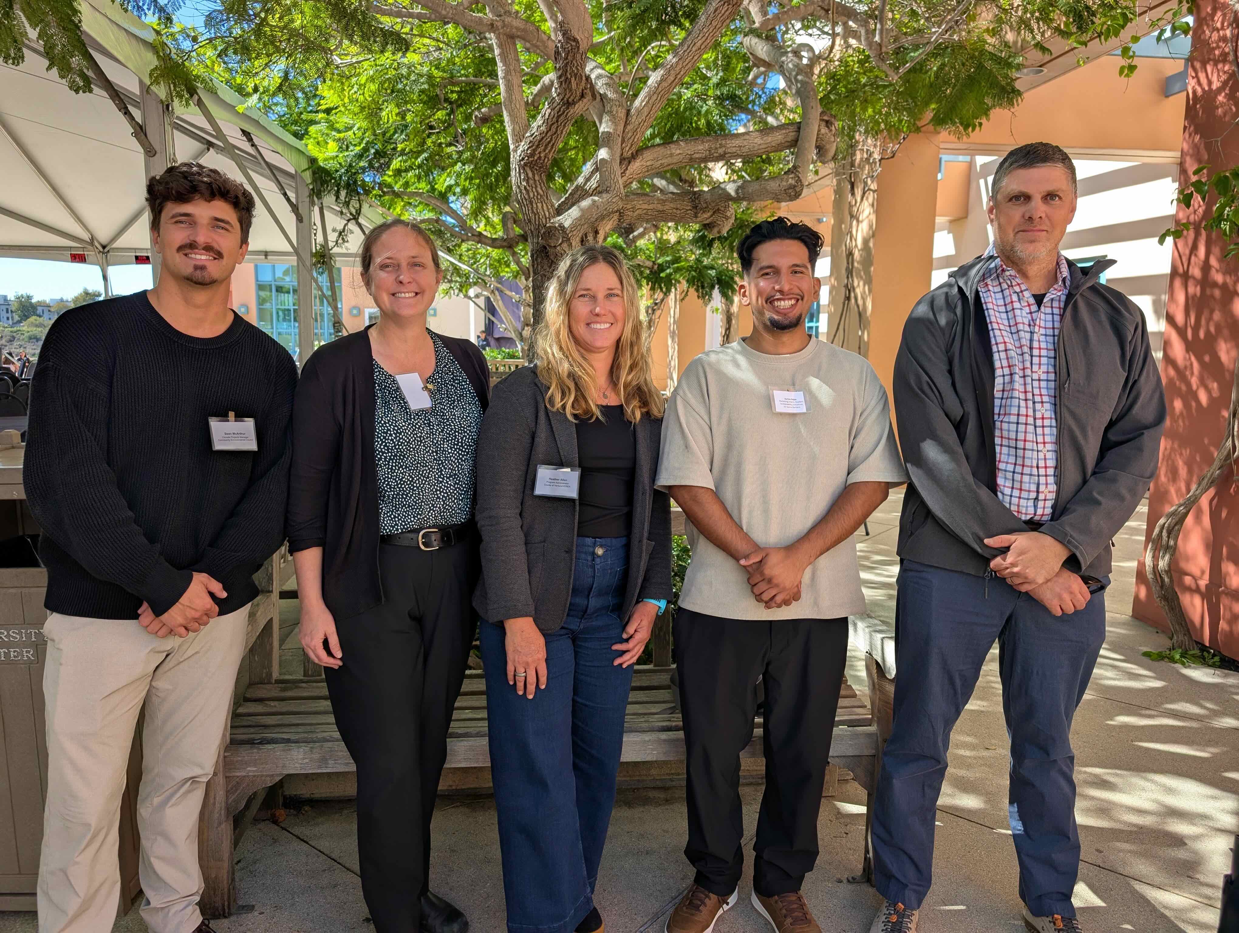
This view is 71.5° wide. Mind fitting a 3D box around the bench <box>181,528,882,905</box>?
[{"bbox_3d":[-0.169,0.631,2.458,1.823,0.922,0.640,0,8,-7],"label":"bench"}]

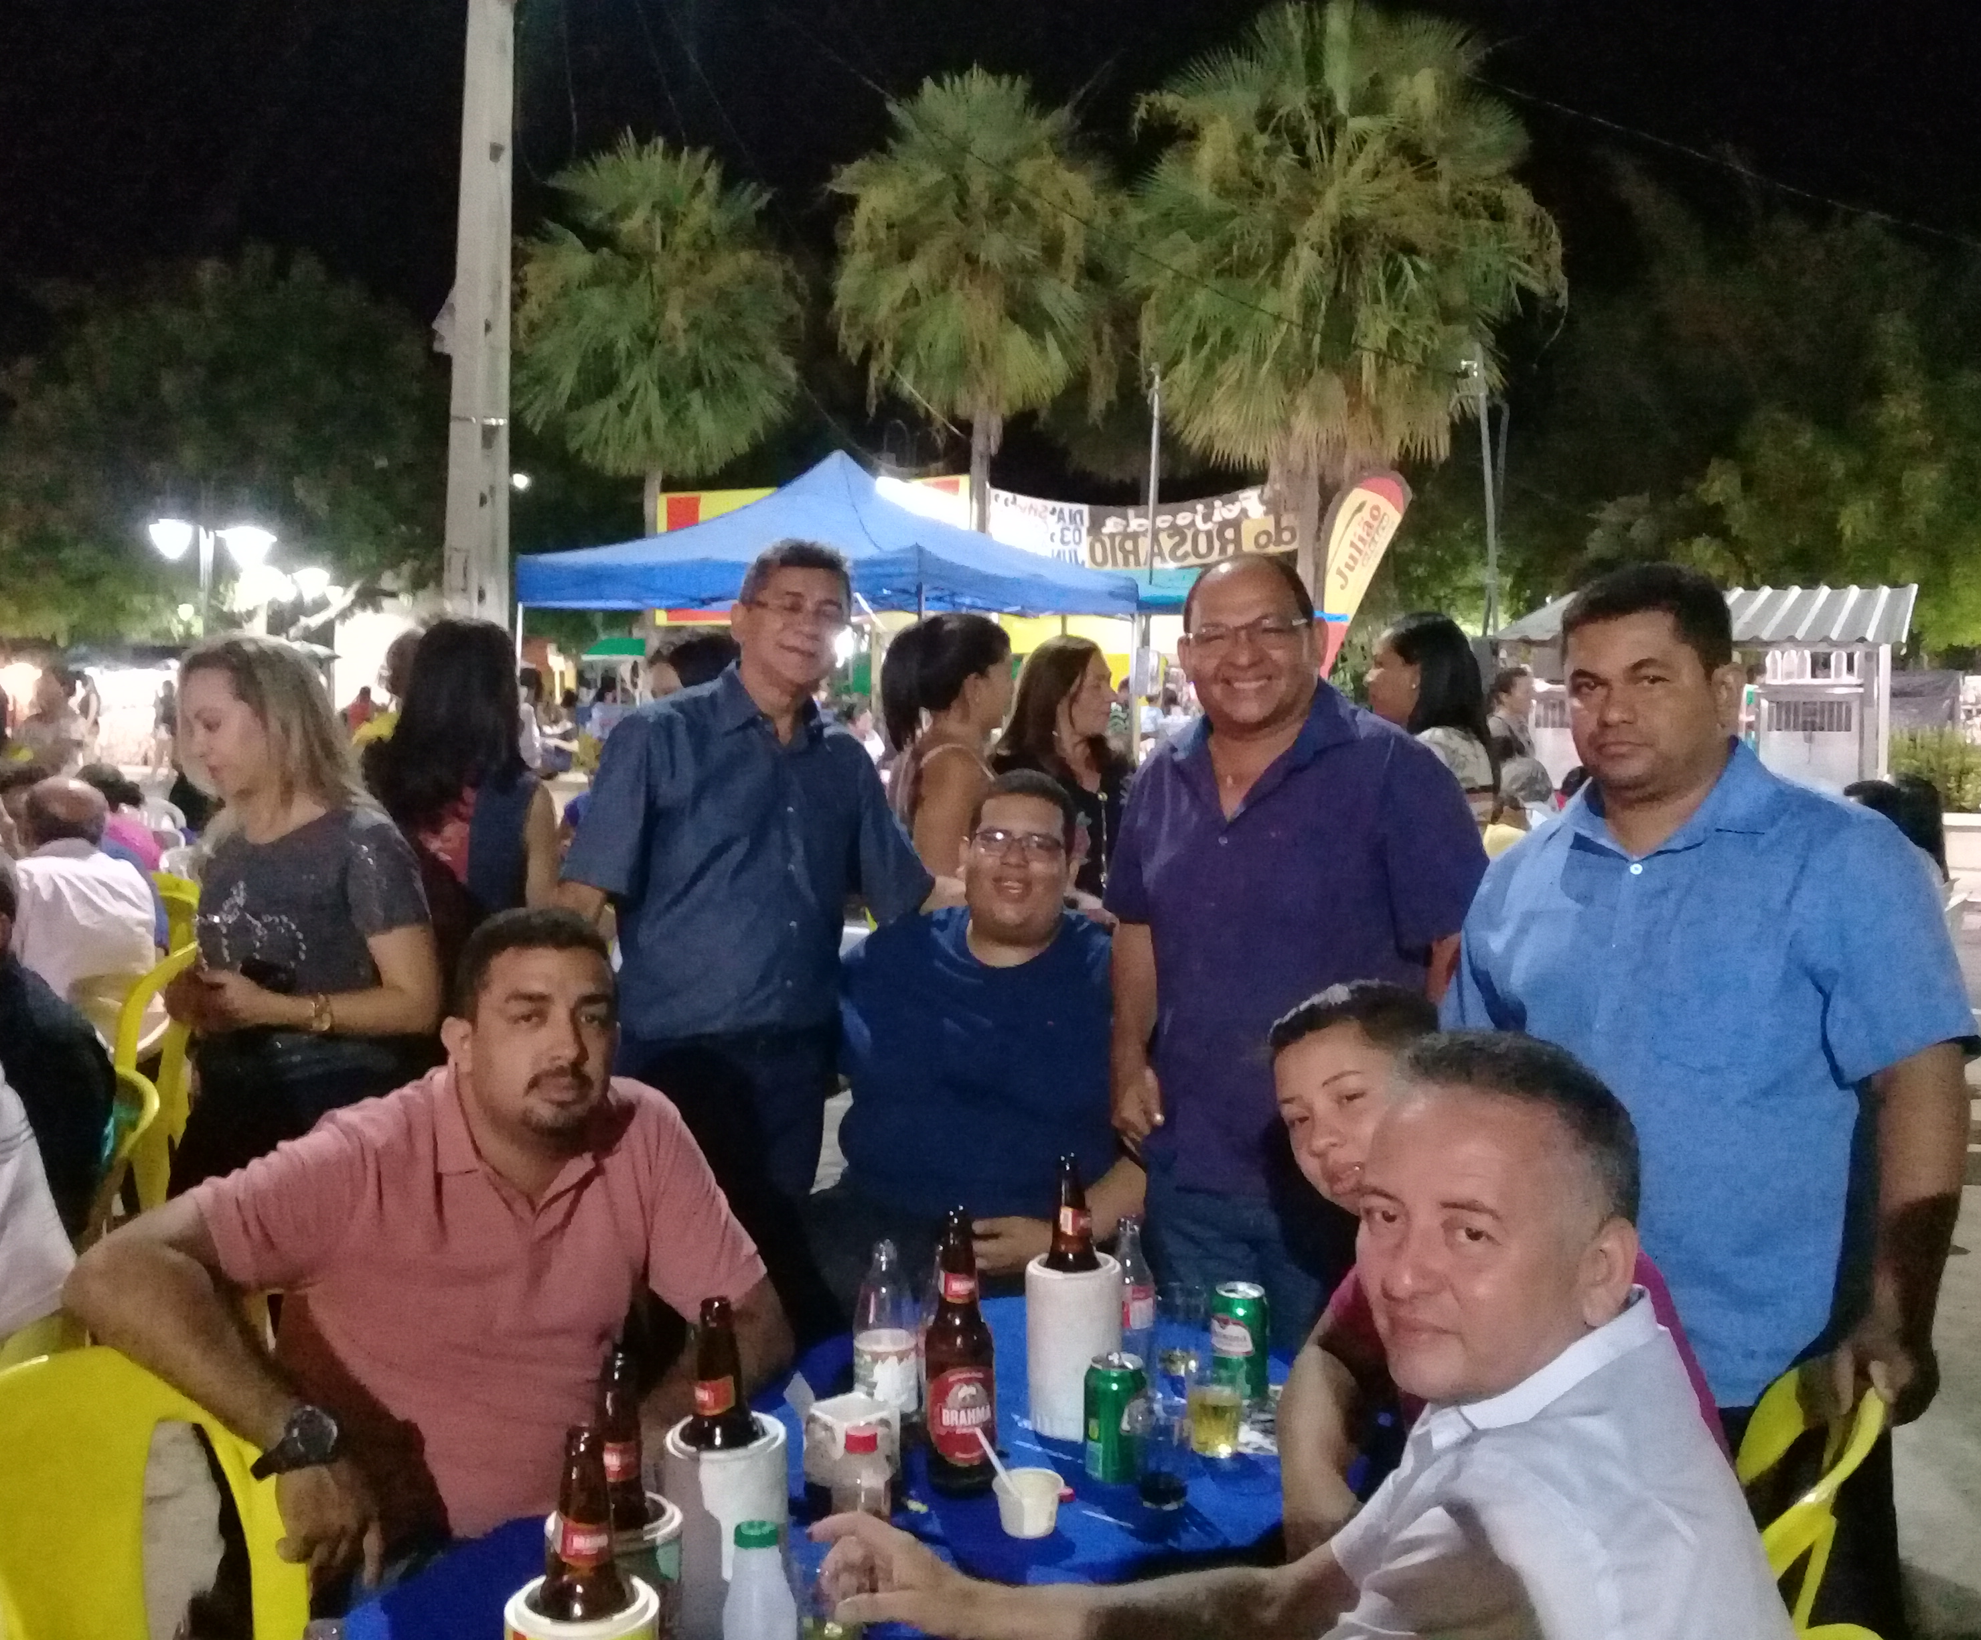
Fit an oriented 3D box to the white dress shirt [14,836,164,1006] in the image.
[{"bbox_3d":[-2.434,0.270,5.200,0.470,0.560,0.360,-1,4,-17],"label":"white dress shirt"}]

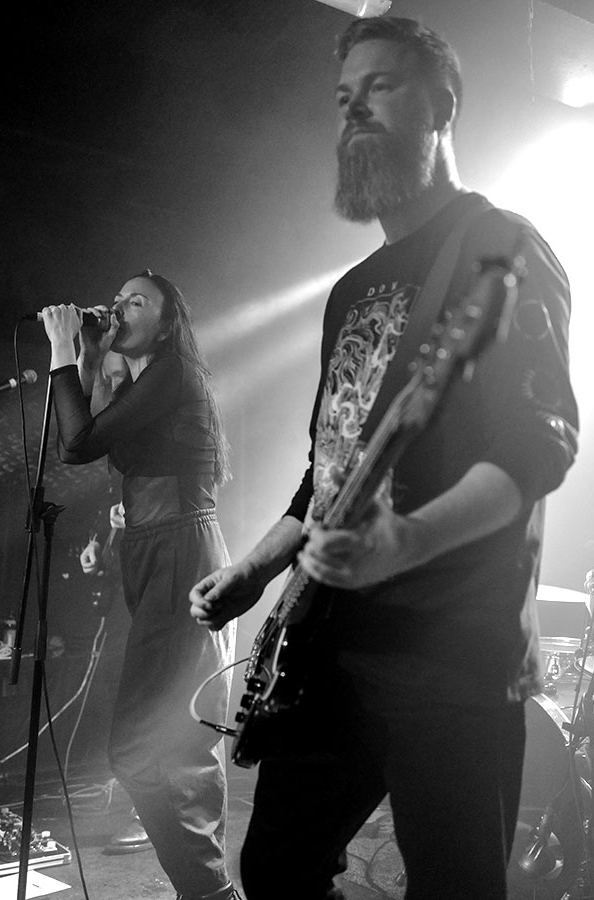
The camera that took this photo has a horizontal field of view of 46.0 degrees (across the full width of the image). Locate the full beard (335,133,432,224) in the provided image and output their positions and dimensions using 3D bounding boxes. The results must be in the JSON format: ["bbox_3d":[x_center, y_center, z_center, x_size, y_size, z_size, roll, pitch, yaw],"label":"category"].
[{"bbox_3d":[0.137,-0.432,1.105,0.125,0.150,0.145,8,-11,-44],"label":"full beard"}]

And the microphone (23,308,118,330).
[{"bbox_3d":[-0.520,-0.304,1.620,0.225,0.053,0.053,1,-8,-18],"label":"microphone"}]

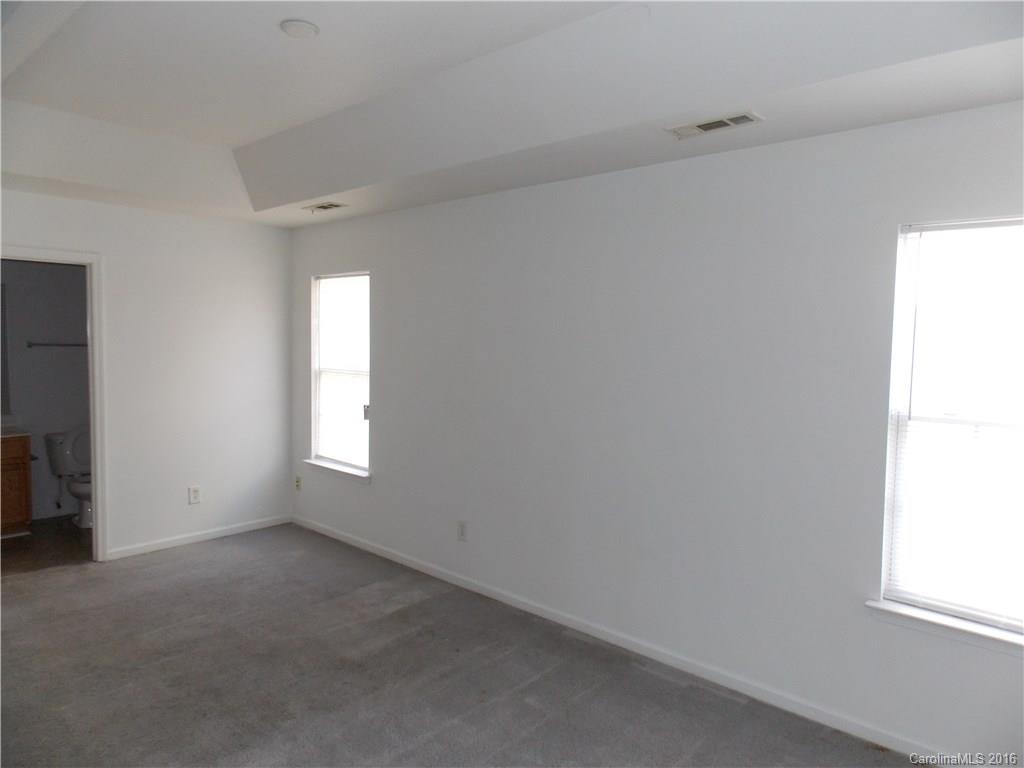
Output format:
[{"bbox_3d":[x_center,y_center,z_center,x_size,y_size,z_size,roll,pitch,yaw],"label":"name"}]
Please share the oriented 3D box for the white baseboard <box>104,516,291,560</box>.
[{"bbox_3d":[-2.323,1.161,5.200,0.020,0.080,1.388,5,5,42],"label":"white baseboard"}]

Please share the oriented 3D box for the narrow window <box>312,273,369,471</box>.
[{"bbox_3d":[-1.273,-0.090,5.170,0.766,1.461,0.090,5,5,42],"label":"narrow window"}]

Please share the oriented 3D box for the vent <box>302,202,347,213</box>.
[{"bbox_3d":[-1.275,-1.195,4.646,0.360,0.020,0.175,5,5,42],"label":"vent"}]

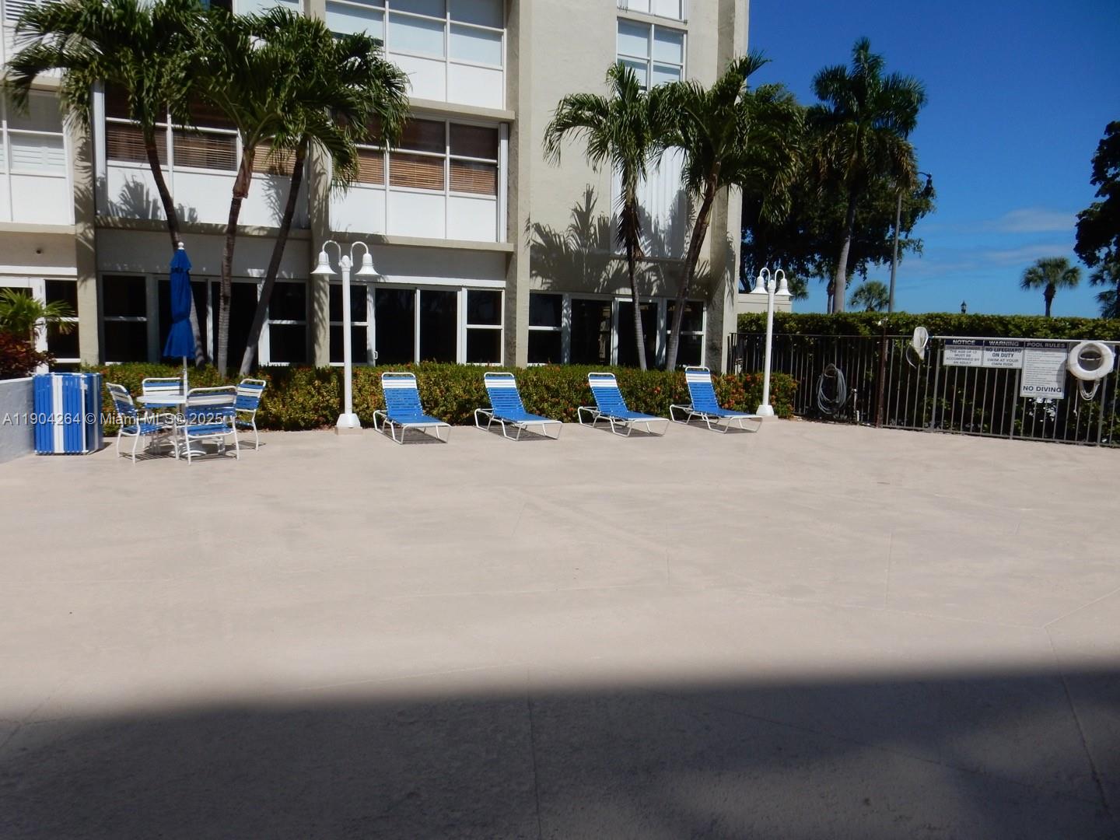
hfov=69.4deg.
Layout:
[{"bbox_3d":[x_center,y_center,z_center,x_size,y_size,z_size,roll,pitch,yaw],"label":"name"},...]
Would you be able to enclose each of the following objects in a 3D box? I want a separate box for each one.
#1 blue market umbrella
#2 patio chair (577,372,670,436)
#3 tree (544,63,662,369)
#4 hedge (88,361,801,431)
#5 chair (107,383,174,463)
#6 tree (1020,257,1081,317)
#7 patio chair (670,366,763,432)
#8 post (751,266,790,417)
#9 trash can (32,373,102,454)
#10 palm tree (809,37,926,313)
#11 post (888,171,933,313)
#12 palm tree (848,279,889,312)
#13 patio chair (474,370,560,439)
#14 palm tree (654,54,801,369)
[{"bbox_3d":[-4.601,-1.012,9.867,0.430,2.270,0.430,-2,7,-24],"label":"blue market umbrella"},{"bbox_3d":[1.000,-0.278,13.178,0.640,0.900,1.910,-2,7,-24],"label":"patio chair"},{"bbox_3d":[0.896,-3.510,15.782,2.400,6.650,2.300,1,7,0],"label":"tree"},{"bbox_3d":[-1.186,-0.445,14.128,12.277,1.000,1.050,-1,6,-22],"label":"hedge"},{"bbox_3d":[-4.924,0.015,9.502,0.620,0.900,0.560,-5,9,-44],"label":"chair"},{"bbox_3d":[24.851,-5.293,41.308,2.750,5.990,2.750,1,6,0],"label":"tree"},{"bbox_3d":[2.638,-0.372,13.880,0.640,1.000,1.890,-2,7,-24],"label":"patio chair"},{"bbox_3d":[4.007,-1.468,15.347,1.000,2.870,0.370,-3,7,-32],"label":"post"},{"bbox_3d":[-6.113,-0.085,10.069,0.580,0.950,0.570,0,6,-12],"label":"trash can"},{"bbox_3d":[10.351,-7.130,28.108,3.808,11.836,3.808,1,6,0],"label":"palm tree"},{"bbox_3d":[14.435,-5.929,33.437,1.400,8.500,0.400,1,6,0],"label":"post"},{"bbox_3d":[19.942,-6.588,52.000,3.000,5.200,3.000,-2,7,-24],"label":"palm tree"},{"bbox_3d":[-0.656,-0.244,12.553,0.640,0.900,1.970,-2,7,-24],"label":"patio chair"},{"bbox_3d":[3.291,-3.744,16.571,2.909,7.220,2.800,1,6,0],"label":"palm tree"}]

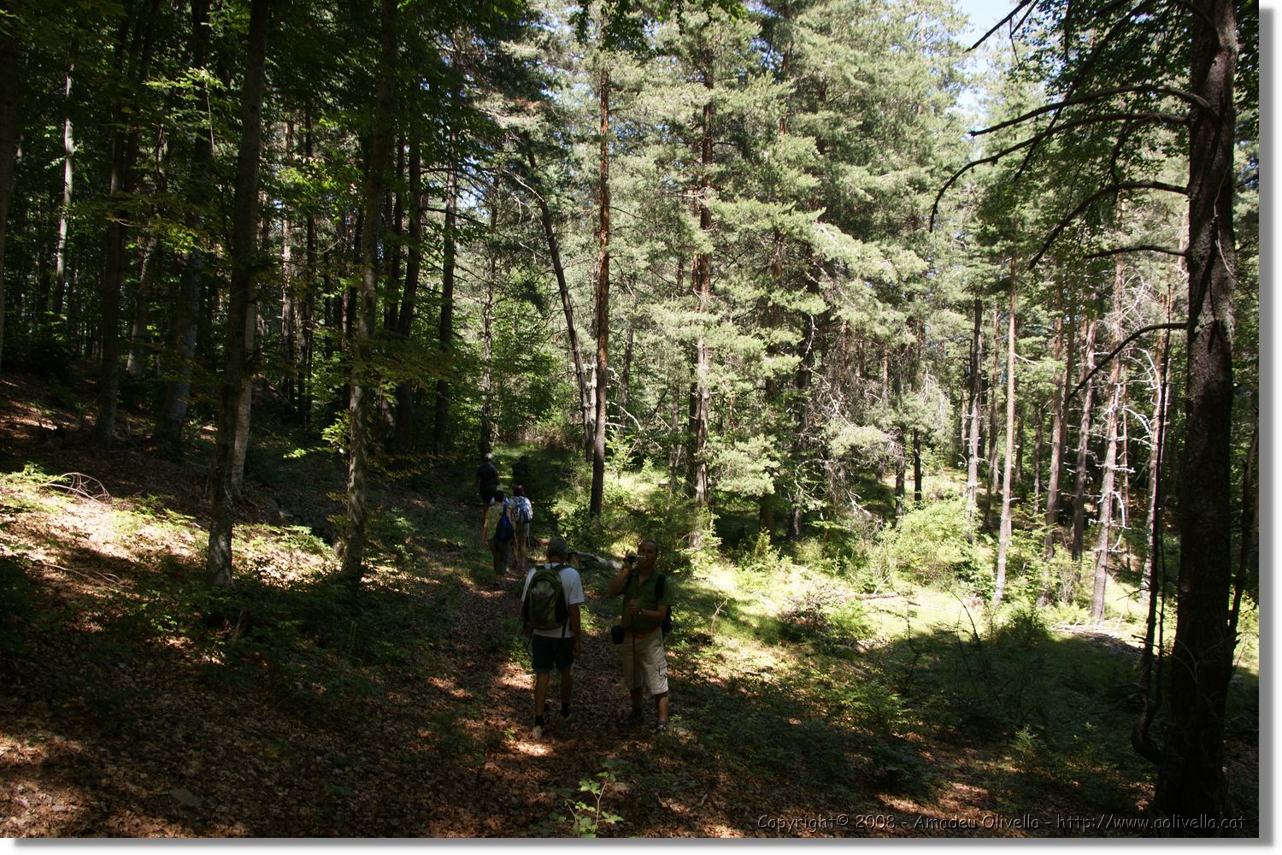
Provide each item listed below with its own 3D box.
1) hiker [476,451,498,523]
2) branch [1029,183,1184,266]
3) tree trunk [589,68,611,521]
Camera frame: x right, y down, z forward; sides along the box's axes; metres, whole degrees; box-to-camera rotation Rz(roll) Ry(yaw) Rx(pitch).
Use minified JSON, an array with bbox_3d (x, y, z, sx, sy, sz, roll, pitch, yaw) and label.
[{"bbox_3d":[-3.614,1.449,22.600,0.500,1.730,0.380,3,-1,-9],"label":"hiker"},{"bbox_3d":[3.357,-1.460,6.900,1.140,0.620,0.450,2,0,0],"label":"branch"},{"bbox_3d":[-1.055,-3.465,25.000,0.370,11.780,0.370,1,0,0],"label":"tree trunk"}]

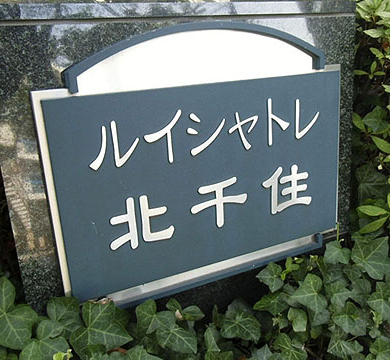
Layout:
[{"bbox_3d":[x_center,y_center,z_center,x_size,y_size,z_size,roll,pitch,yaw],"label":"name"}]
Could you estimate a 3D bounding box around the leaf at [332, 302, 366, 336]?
[{"bbox_3d":[0.309,0.281,0.670,0.064,0.016,0.068,-4,57,5],"label":"leaf"}]

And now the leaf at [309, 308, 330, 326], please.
[{"bbox_3d":[0.246,0.272,0.658,0.043,0.044,0.012,-5,-13,0],"label":"leaf"}]

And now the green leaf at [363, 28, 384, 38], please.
[{"bbox_3d":[0.413,-0.339,0.770,0.046,0.023,0.012,10,-19,15],"label":"green leaf"}]

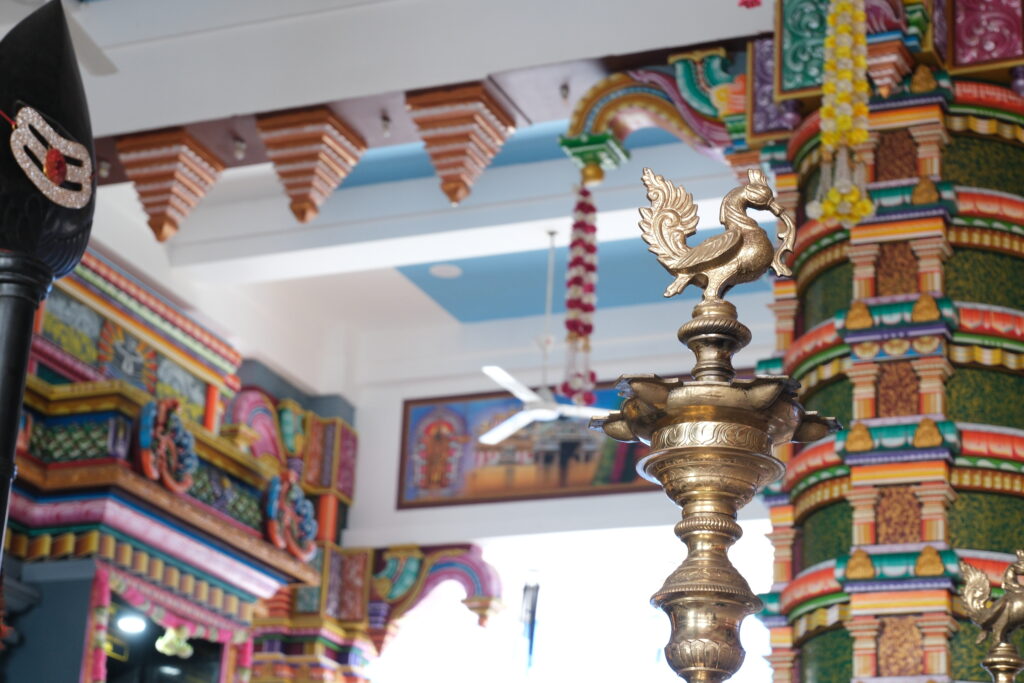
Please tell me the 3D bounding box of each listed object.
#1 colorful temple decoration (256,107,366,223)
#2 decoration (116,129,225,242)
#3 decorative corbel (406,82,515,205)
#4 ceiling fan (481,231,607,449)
[{"bbox_3d":[-0.918,-0.744,9.589,0.365,0.465,0.395,-6,-22,22],"label":"colorful temple decoration"},{"bbox_3d":[-1.596,-0.670,9.884,0.365,0.465,0.395,-6,-22,22],"label":"decoration"},{"bbox_3d":[-0.234,-0.809,9.318,0.365,0.465,0.395,-6,-22,22],"label":"decorative corbel"},{"bbox_3d":[0.242,-0.094,11.367,1.140,1.090,1.120,3,-21,1],"label":"ceiling fan"}]

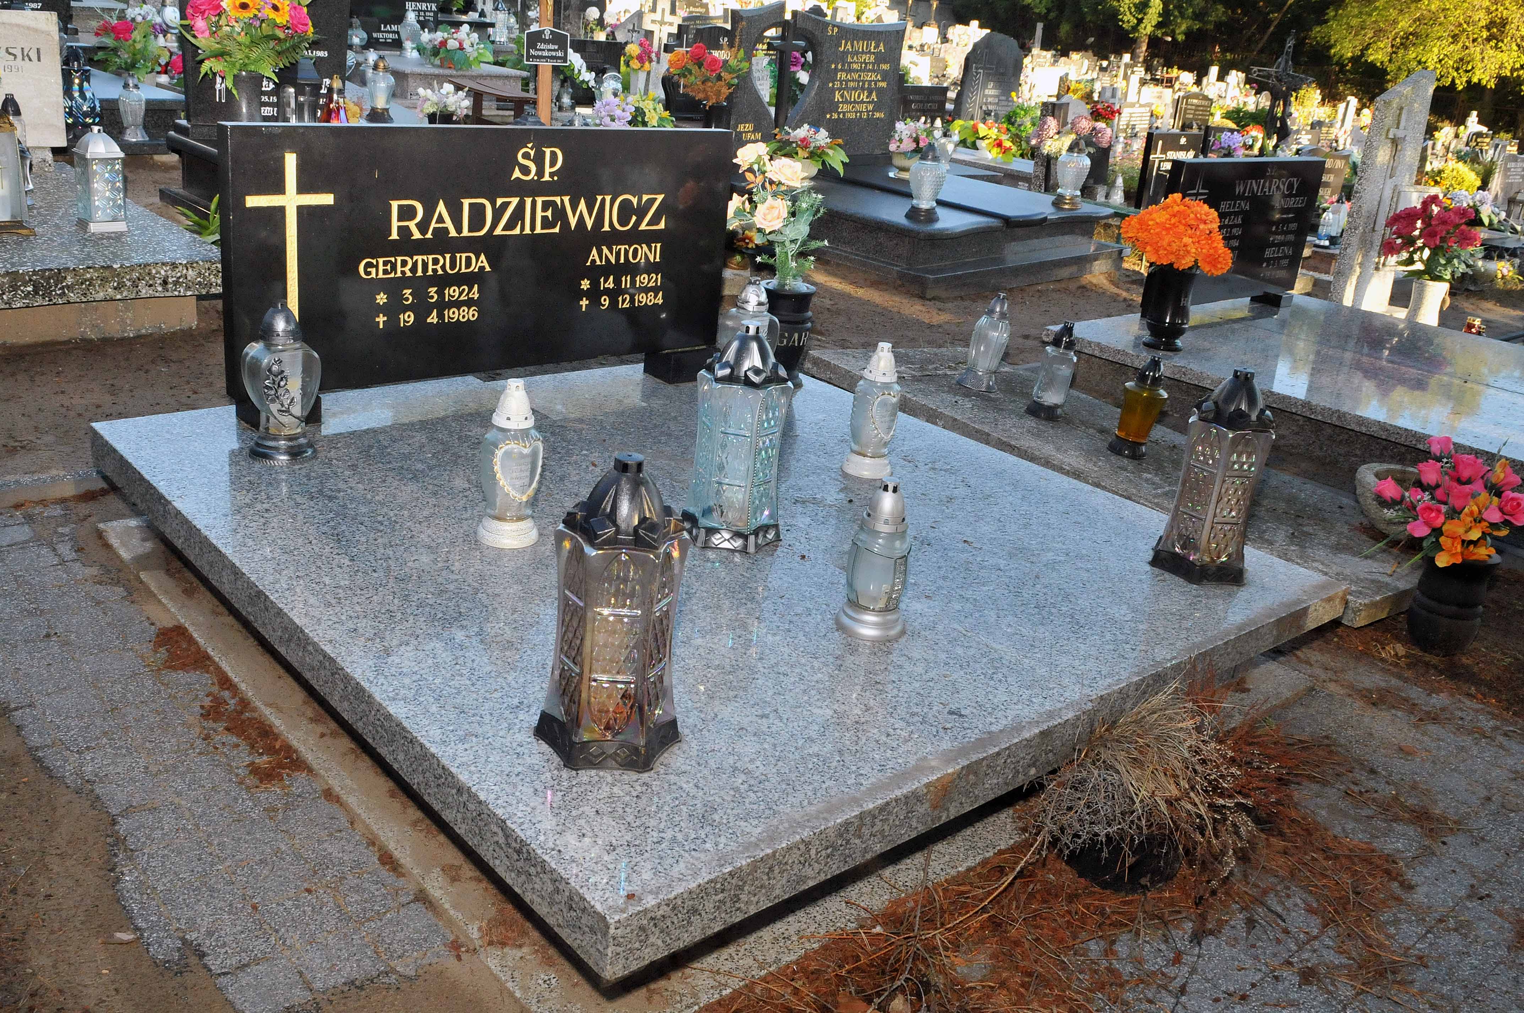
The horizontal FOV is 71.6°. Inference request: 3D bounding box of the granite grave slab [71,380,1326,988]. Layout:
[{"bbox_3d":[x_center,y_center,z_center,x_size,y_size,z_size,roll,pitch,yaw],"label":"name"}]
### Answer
[{"bbox_3d":[-0.143,0.027,2.179,1.660,0.085,1.810,-16,32,-38],"label":"granite grave slab"}]

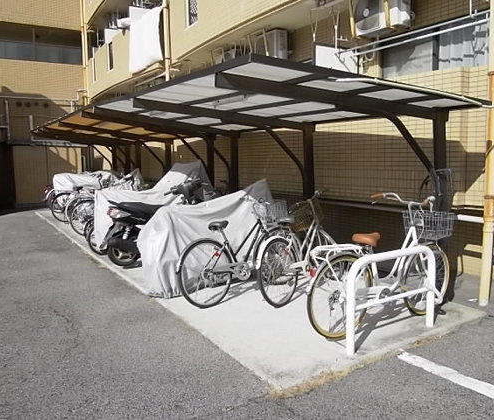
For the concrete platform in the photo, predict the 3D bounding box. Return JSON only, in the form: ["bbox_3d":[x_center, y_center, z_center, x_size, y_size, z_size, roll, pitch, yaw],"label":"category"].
[{"bbox_3d":[-1.999,0.559,8.555,2.450,0.100,12.000,-5,8,-32],"label":"concrete platform"}]

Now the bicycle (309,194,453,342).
[{"bbox_3d":[1.229,0.504,3.791,1.760,1.050,0.550,-5,8,-29],"label":"bicycle"}]

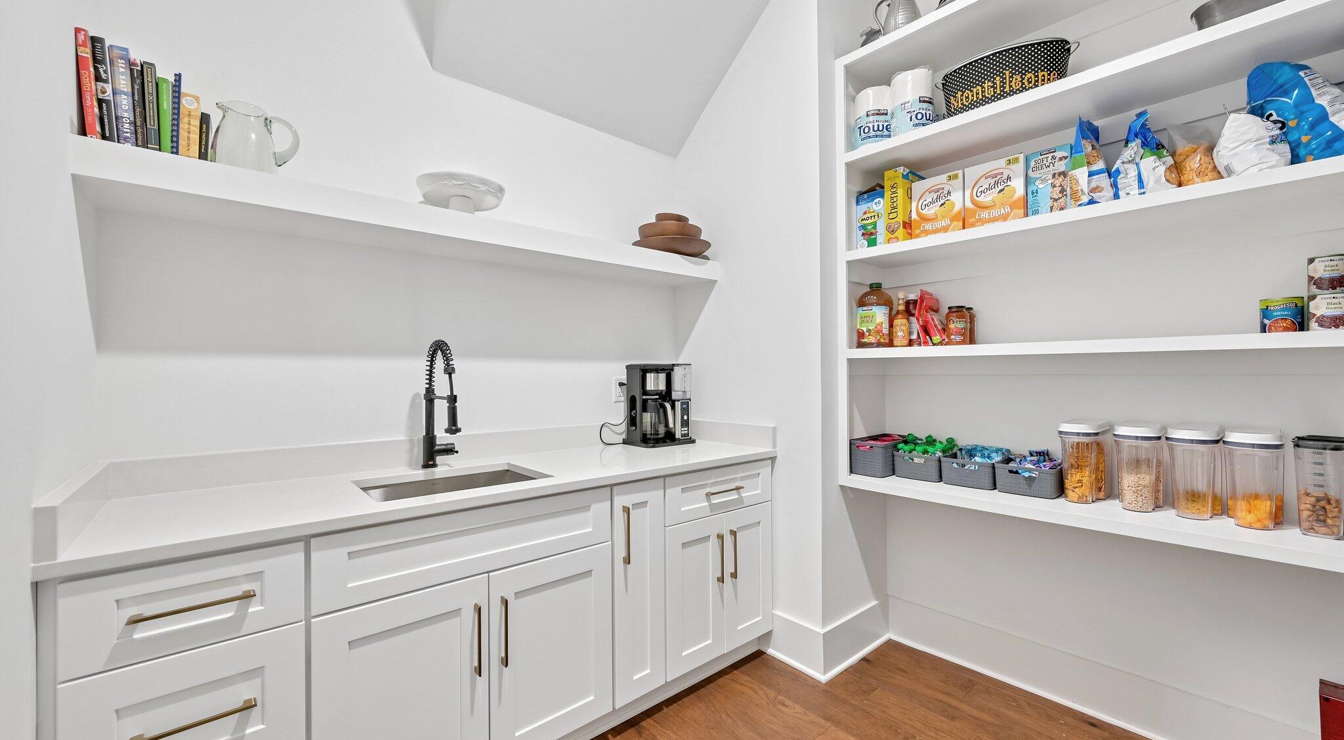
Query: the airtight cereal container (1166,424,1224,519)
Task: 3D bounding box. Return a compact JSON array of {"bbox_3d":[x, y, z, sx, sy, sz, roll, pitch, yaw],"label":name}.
[{"bbox_3d":[1.618,0.313,1.615,0.235,0.260,0.119,0,-1,-41],"label":"airtight cereal container"}]

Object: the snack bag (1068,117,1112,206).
[{"bbox_3d":[1.321,-0.639,1.651,0.080,0.286,0.130,0,0,8],"label":"snack bag"}]

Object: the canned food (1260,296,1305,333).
[{"bbox_3d":[1.727,-0.147,1.481,0.082,0.111,0.082,0,0,-41],"label":"canned food"}]

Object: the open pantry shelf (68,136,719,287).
[{"bbox_3d":[-0.666,-0.486,1.993,2.105,0.088,0.317,0,0,-41],"label":"open pantry shelf"}]

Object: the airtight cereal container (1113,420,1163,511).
[{"bbox_3d":[1.497,0.310,1.669,0.200,0.265,0.110,0,0,-41],"label":"airtight cereal container"}]

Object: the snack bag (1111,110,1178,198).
[{"bbox_3d":[1.457,-0.645,1.619,0.180,0.286,0.085,0,-1,-15],"label":"snack bag"}]

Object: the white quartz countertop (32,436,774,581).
[{"bbox_3d":[-0.556,0.322,1.860,2.100,0.144,0.645,0,-1,-41],"label":"white quartz countertop"}]

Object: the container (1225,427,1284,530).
[{"bbox_3d":[1.698,0.312,1.524,0.235,0.260,0.119,0,-1,-41],"label":"container"}]

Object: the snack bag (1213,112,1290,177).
[{"bbox_3d":[1.560,-0.593,1.407,0.140,0.188,0.110,0,0,9],"label":"snack bag"}]

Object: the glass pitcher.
[{"bbox_3d":[-1.200,-0.644,1.520,0.189,0.225,0.140,0,0,-41],"label":"glass pitcher"}]

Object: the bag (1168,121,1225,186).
[{"bbox_3d":[1.494,-0.593,1.483,0.090,0.190,0.125,0,-1,-41],"label":"bag"}]

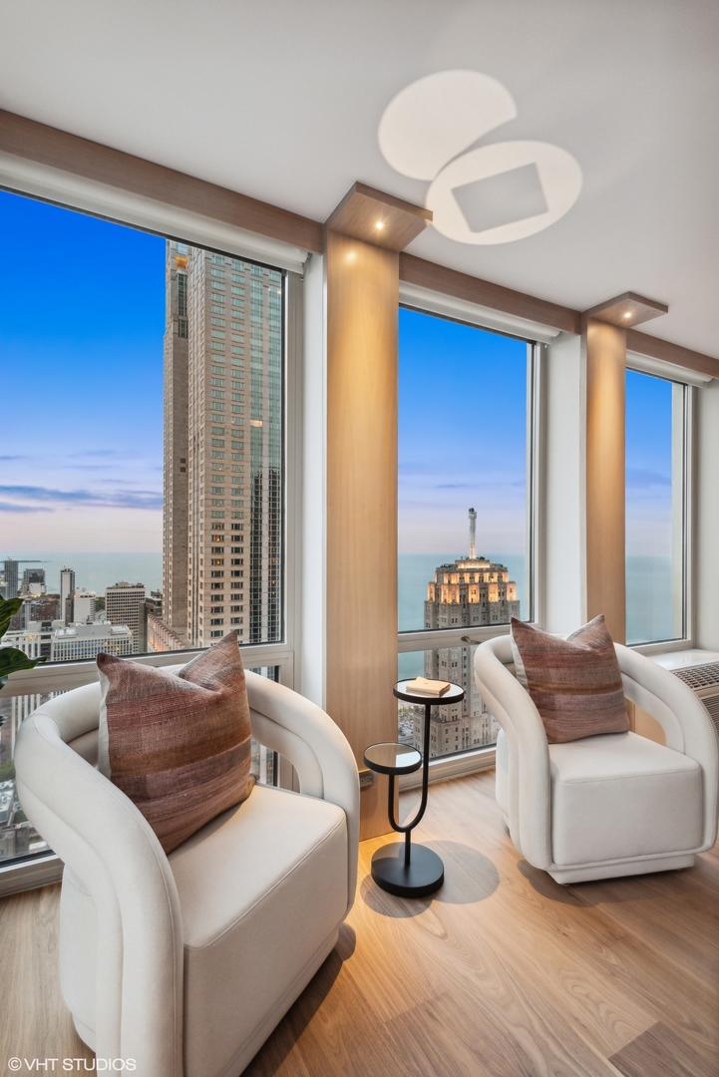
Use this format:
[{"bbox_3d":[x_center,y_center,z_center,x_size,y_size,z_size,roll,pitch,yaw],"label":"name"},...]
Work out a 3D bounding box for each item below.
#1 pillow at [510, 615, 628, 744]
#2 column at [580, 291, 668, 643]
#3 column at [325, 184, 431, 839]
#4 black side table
[{"bbox_3d":[0.960,0.622,2.188,0.496,0.515,0.180,0,-21,-15],"label":"pillow"},{"bbox_3d":[1.442,0.001,2.614,0.336,2.491,0.277,0,0,-28],"label":"column"},{"bbox_3d":[0.066,-0.005,1.877,0.332,2.491,0.277,0,0,-28],"label":"column"},{"bbox_3d":[0.207,0.903,1.784,0.404,0.676,0.265,0,0,-28],"label":"black side table"}]

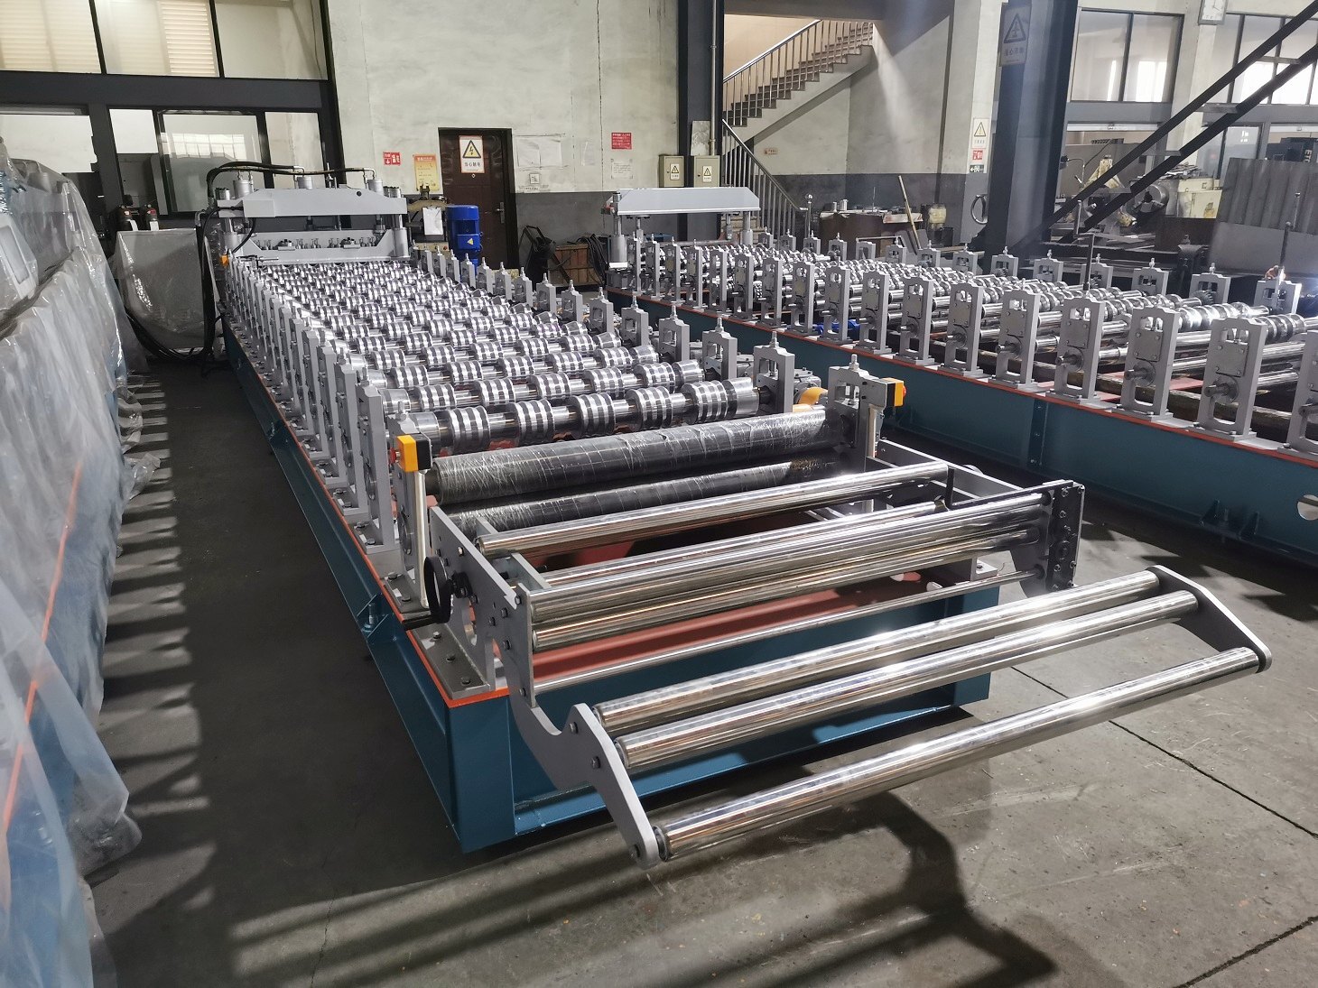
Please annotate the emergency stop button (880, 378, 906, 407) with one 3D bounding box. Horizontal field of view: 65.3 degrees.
[{"bbox_3d":[0.750,-0.326,3.303,0.106,0.077,0.078,-9,20,-24],"label":"emergency stop button"}]

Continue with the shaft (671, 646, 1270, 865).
[{"bbox_3d":[0.623,0.443,1.865,1.363,0.060,0.060,-9,20,-25],"label":"shaft"}]

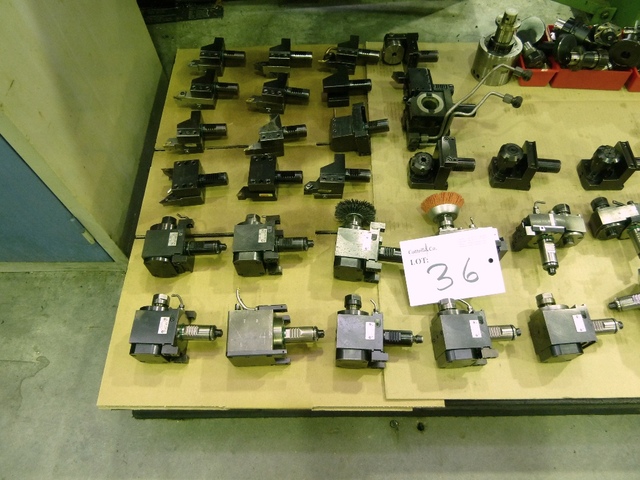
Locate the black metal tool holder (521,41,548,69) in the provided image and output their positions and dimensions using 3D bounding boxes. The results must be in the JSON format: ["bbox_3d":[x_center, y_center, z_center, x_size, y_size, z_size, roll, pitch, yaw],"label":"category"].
[{"bbox_3d":[0.579,-0.497,1.245,0.046,0.046,0.082,-36,93,-18],"label":"black metal tool holder"}]

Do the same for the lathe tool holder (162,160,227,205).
[{"bbox_3d":[-0.306,-0.139,1.126,0.169,0.062,0.089,-4,59,-1],"label":"lathe tool holder"}]

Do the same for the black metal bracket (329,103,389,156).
[{"bbox_3d":[0.103,-0.285,1.193,0.156,0.072,0.117,-3,59,0],"label":"black metal bracket"}]

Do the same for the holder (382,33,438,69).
[{"bbox_3d":[0.253,-0.524,1.294,0.157,0.070,0.083,-1,60,1],"label":"holder"}]

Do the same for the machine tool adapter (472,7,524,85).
[{"bbox_3d":[0.481,-0.523,1.220,0.115,0.190,0.115,-1,60,1],"label":"machine tool adapter"}]

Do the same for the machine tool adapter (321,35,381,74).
[{"bbox_3d":[0.086,-0.519,1.300,0.170,0.060,0.089,-1,60,1],"label":"machine tool adapter"}]

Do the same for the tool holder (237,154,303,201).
[{"bbox_3d":[-0.121,-0.152,1.127,0.160,0.062,0.097,-1,59,2],"label":"tool holder"}]

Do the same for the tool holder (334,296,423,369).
[{"bbox_3d":[0.110,0.168,0.858,0.158,0.090,0.127,1,61,2],"label":"tool holder"}]

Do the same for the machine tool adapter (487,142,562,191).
[{"bbox_3d":[0.462,-0.171,1.033,0.153,0.097,0.077,3,61,3],"label":"machine tool adapter"}]

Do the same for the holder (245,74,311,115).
[{"bbox_3d":[-0.103,-0.375,1.175,0.158,0.061,0.090,6,62,4],"label":"holder"}]

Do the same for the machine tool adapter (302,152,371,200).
[{"bbox_3d":[0.042,-0.148,1.088,0.155,0.060,0.084,0,60,1],"label":"machine tool adapter"}]

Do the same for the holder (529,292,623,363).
[{"bbox_3d":[0.497,0.161,0.888,0.165,0.085,0.120,-3,60,-1],"label":"holder"}]

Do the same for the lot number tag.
[{"bbox_3d":[0.264,0.054,0.917,0.190,0.003,0.130,-9,94,4],"label":"lot number tag"}]

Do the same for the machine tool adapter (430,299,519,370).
[{"bbox_3d":[0.310,0.177,0.907,0.167,0.075,0.124,-2,59,1],"label":"machine tool adapter"}]

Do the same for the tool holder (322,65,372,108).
[{"bbox_3d":[0.077,-0.425,1.284,0.135,0.062,0.088,-2,59,1],"label":"tool holder"}]

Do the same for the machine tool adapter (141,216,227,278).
[{"bbox_3d":[-0.278,0.006,0.990,0.161,0.085,0.116,-2,60,0],"label":"machine tool adapter"}]

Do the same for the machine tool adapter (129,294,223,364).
[{"bbox_3d":[-0.275,0.174,0.929,0.166,0.075,0.126,0,59,2],"label":"machine tool adapter"}]

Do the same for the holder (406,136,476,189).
[{"bbox_3d":[0.275,-0.174,1.046,0.147,0.084,0.086,0,61,1],"label":"holder"}]

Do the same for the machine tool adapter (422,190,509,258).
[{"bbox_3d":[0.319,-0.001,1.005,0.184,0.090,0.207,2,59,3],"label":"machine tool adapter"}]

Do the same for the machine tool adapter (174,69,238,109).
[{"bbox_3d":[-0.286,-0.390,1.186,0.159,0.061,0.090,5,62,4],"label":"machine tool adapter"}]

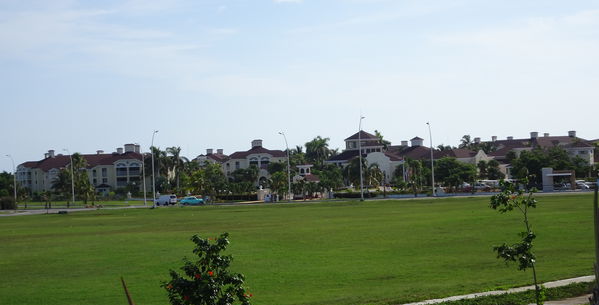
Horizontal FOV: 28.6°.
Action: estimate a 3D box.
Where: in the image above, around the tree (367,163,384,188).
[{"bbox_3d":[18.541,5.971,287.000,4.500,6.100,4.500,-2,-1,0],"label":"tree"}]

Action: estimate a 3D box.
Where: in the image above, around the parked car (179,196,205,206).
[{"bbox_3d":[-20.289,9.123,221.000,4.850,1.570,1.850,-3,-1,26],"label":"parked car"}]

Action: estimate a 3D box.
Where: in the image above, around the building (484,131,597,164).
[{"bbox_3d":[94.237,0.121,460.000,39.000,15.400,17.000,-2,-1,0],"label":"building"}]

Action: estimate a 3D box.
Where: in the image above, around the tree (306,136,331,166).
[{"bbox_3d":[4.621,2.845,302.000,6.600,13.900,6.600,-2,-1,0],"label":"tree"}]

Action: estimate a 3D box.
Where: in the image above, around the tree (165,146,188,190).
[{"bbox_3d":[-32.622,5.015,312.000,5.300,13.000,5.300,-2,-1,0],"label":"tree"}]

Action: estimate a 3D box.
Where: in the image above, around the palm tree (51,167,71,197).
[{"bbox_3d":[-64.606,8.614,318.000,5.400,8.700,5.400,-2,-1,0],"label":"palm tree"}]

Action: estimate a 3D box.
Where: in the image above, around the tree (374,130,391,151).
[{"bbox_3d":[22.718,1.754,322.000,4.600,15.000,4.600,-2,-1,0],"label":"tree"}]

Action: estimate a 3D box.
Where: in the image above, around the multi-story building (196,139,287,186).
[{"bbox_3d":[-18.242,3.986,370.000,28.000,15.200,18.000,-2,-1,-2],"label":"multi-story building"}]

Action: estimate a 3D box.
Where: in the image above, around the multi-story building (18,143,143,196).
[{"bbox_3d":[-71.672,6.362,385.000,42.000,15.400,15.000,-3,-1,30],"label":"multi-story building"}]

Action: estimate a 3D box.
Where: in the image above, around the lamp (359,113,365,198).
[{"bbox_3d":[10.680,1.194,202.000,0.500,14.300,2.000,-3,-1,20],"label":"lamp"}]

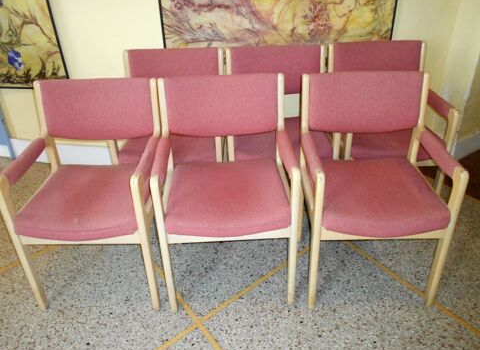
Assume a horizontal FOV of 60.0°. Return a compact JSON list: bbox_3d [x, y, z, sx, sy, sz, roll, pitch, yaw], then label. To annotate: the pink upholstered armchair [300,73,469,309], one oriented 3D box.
[{"bbox_3d":[0.536,0.059,1.746,0.532,0.861,0.509,-1,30,1],"label":"pink upholstered armchair"}]

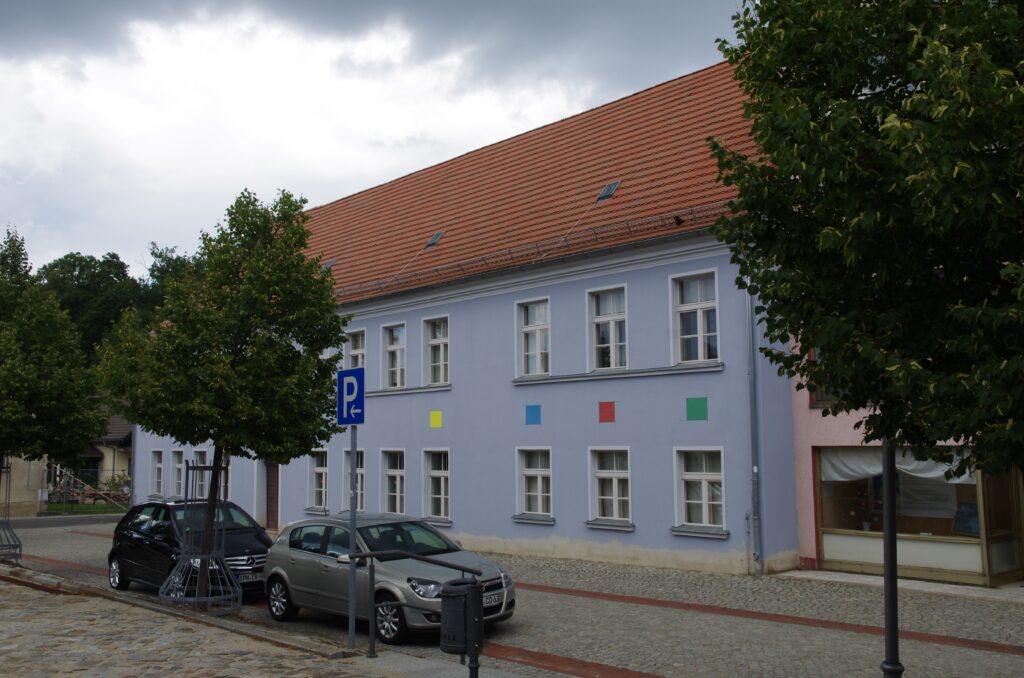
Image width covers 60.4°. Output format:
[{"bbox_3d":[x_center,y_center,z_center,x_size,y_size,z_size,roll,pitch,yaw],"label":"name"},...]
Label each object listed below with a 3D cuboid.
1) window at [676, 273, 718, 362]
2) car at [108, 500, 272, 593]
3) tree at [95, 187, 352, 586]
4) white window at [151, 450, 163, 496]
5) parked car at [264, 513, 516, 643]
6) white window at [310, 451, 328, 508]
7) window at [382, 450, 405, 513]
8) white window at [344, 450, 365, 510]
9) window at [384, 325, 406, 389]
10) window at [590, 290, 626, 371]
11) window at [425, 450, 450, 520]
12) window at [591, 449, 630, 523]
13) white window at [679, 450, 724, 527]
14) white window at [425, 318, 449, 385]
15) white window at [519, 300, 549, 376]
[{"bbox_3d":[3.519,-0.362,16.816,0.160,1.746,0.985,6,-9,-44],"label":"window"},{"bbox_3d":[-5.579,3.669,15.556,1.780,1.600,4.270,5,-10,-42],"label":"car"},{"bbox_3d":[-4.522,0.938,13.846,3.850,6.450,3.850,2,-7,-19],"label":"tree"},{"bbox_3d":[-13.547,5.159,33.856,0.180,1.688,0.994,6,-10,-44],"label":"white window"},{"bbox_3d":[-1.823,3.234,12.304,1.770,1.470,4.250,6,-11,-44],"label":"parked car"},{"bbox_3d":[-5.549,4.104,25.581,0.160,1.685,0.985,6,-9,-44],"label":"white window"},{"bbox_3d":[-3.099,3.785,23.418,0.180,1.651,1.026,6,-10,-44],"label":"window"},{"bbox_3d":[-4.346,3.966,24.661,0.180,1.698,1.013,6,-10,-44],"label":"white window"},{"bbox_3d":[-3.125,0.496,23.807,0.180,1.723,1.034,6,-10,-44],"label":"window"},{"bbox_3d":[2.014,-0.194,18.333,0.160,1.731,0.985,6,-9,-44],"label":"window"},{"bbox_3d":[-1.825,3.598,21.838,0.160,1.641,0.985,6,-9,-44],"label":"window"},{"bbox_3d":[2.035,2.998,17.967,0.160,1.465,0.985,6,-9,-44],"label":"window"},{"bbox_3d":[3.613,2.829,16.720,0.180,1.468,1.046,6,-10,-44],"label":"white window"},{"bbox_3d":[-1.881,0.330,22.564,0.180,1.684,1.028,6,-10,-44],"label":"white window"},{"bbox_3d":[0.508,-0.005,19.848,0.160,1.755,0.985,6,-9,-44],"label":"white window"}]

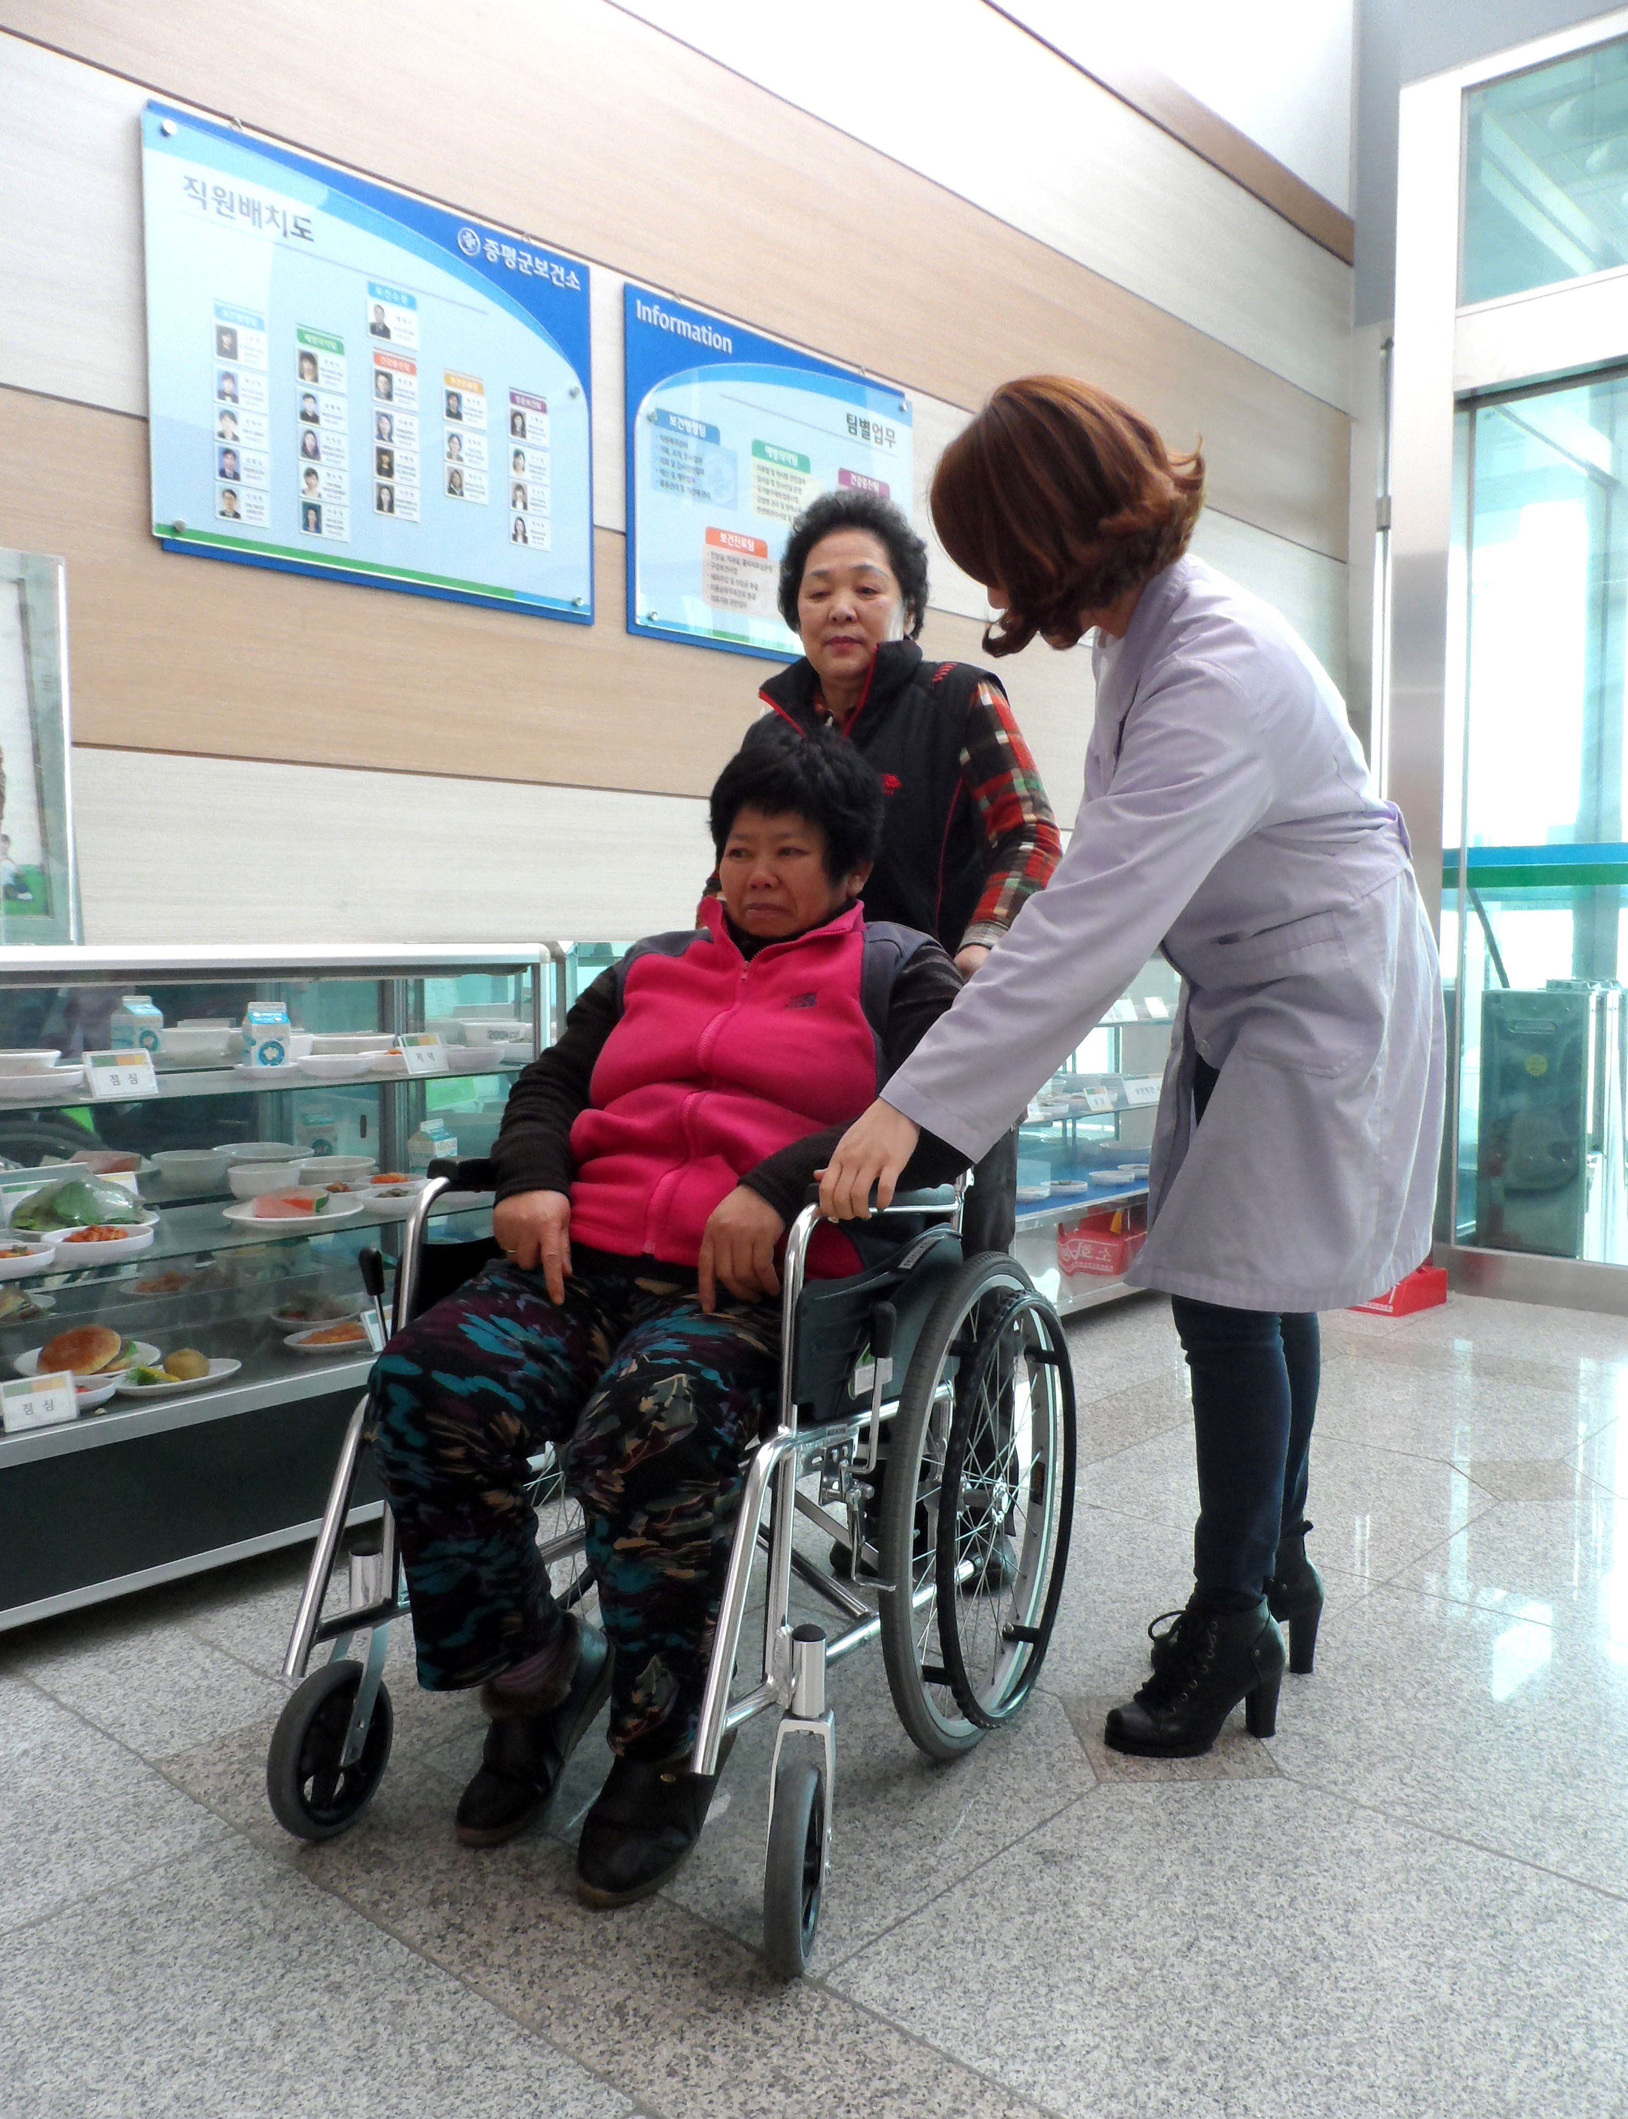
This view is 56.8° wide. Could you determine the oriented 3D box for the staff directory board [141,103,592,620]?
[{"bbox_3d":[-0.865,-1.371,3.105,0.040,0.790,1.000,4,6,44],"label":"staff directory board"}]

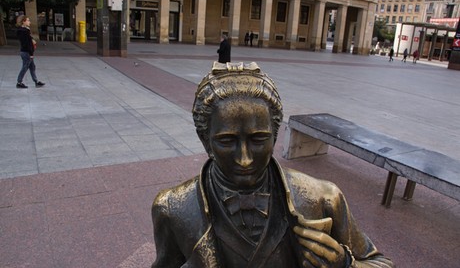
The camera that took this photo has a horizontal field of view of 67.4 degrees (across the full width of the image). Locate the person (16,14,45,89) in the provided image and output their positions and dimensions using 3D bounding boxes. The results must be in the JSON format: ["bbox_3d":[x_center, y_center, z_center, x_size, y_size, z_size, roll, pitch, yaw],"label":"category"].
[{"bbox_3d":[-4.756,-1.932,8.198,0.680,1.660,0.470,0,16,-15],"label":"person"}]

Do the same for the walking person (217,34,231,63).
[{"bbox_3d":[-0.238,-2.869,13.024,0.500,1.680,0.500,4,16,1],"label":"walking person"}]

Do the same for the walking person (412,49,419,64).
[{"bbox_3d":[23.169,-9.620,42.996,0.550,1.650,0.520,7,16,10],"label":"walking person"}]

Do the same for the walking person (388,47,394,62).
[{"bbox_3d":[20.050,-9.829,42.688,0.600,1.680,0.500,7,16,10],"label":"walking person"}]

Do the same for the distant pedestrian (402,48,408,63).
[{"bbox_3d":[21.683,-9.669,42.637,0.620,1.670,0.500,7,16,10],"label":"distant pedestrian"}]

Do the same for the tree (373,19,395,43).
[{"bbox_3d":[27.549,-17.687,62.909,5.500,6.800,5.500,4,16,-1],"label":"tree"}]

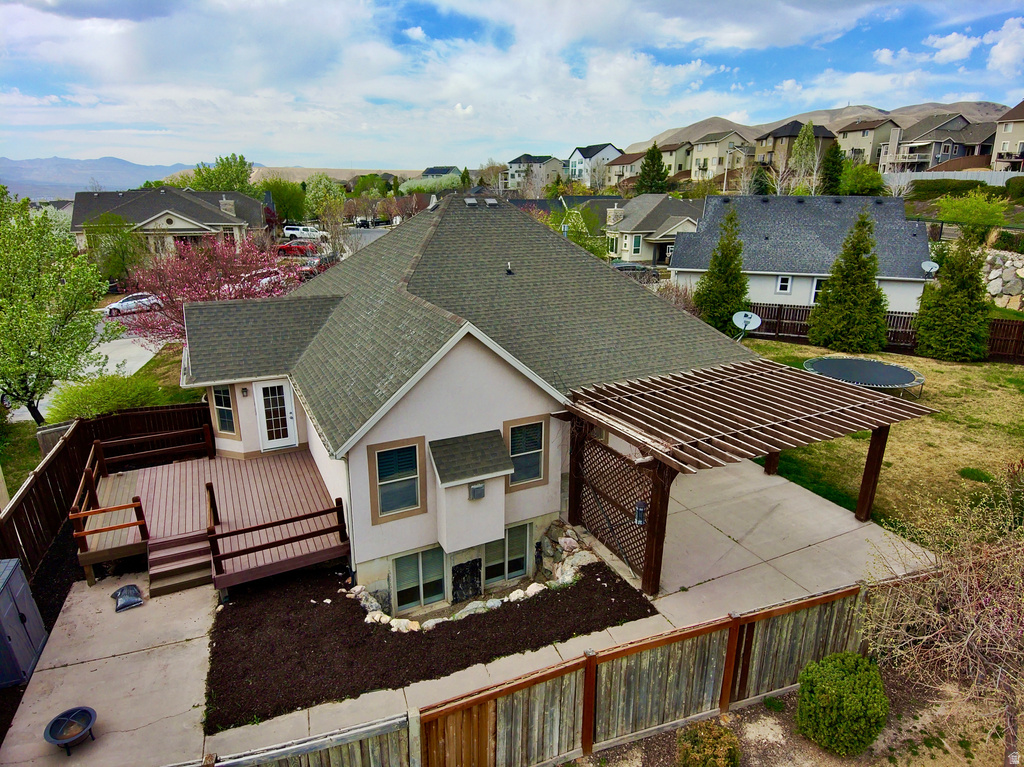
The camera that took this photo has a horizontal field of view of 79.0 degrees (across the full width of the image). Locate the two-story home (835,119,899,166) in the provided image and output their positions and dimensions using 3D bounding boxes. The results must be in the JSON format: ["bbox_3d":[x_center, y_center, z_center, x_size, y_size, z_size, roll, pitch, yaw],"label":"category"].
[{"bbox_3d":[68.162,-45.014,117.289,9.500,8.400,9.500,-4,18,-14],"label":"two-story home"}]

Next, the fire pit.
[{"bbox_3d":[-6.521,5.222,9.225,0.660,0.410,0.660,-12,22,-33],"label":"fire pit"}]

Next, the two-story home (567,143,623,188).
[{"bbox_3d":[21.652,-56.657,161.000,10.800,11.000,11.300,-7,19,-20],"label":"two-story home"}]

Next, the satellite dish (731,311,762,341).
[{"bbox_3d":[6.874,-1.700,18.200,0.830,0.820,0.600,6,19,18],"label":"satellite dish"}]

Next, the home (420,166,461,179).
[{"bbox_3d":[-27.060,-79.704,242.324,13.000,9.000,10.000,10,20,28],"label":"home"}]

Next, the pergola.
[{"bbox_3d":[5.097,1.959,14.806,7.450,3.200,4.900,-8,20,-24],"label":"pergola"}]

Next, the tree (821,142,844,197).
[{"bbox_3d":[50.070,-33.276,97.000,3.350,8.600,3.350,9,20,25],"label":"tree"}]

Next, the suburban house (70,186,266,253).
[{"bbox_3d":[-36.095,-17.652,67.000,16.600,6.600,12.500,-7,19,-20],"label":"suburban house"}]

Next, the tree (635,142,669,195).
[{"bbox_3d":[27.199,-41.016,118.581,6.500,9.600,6.500,4,18,12],"label":"tree"}]

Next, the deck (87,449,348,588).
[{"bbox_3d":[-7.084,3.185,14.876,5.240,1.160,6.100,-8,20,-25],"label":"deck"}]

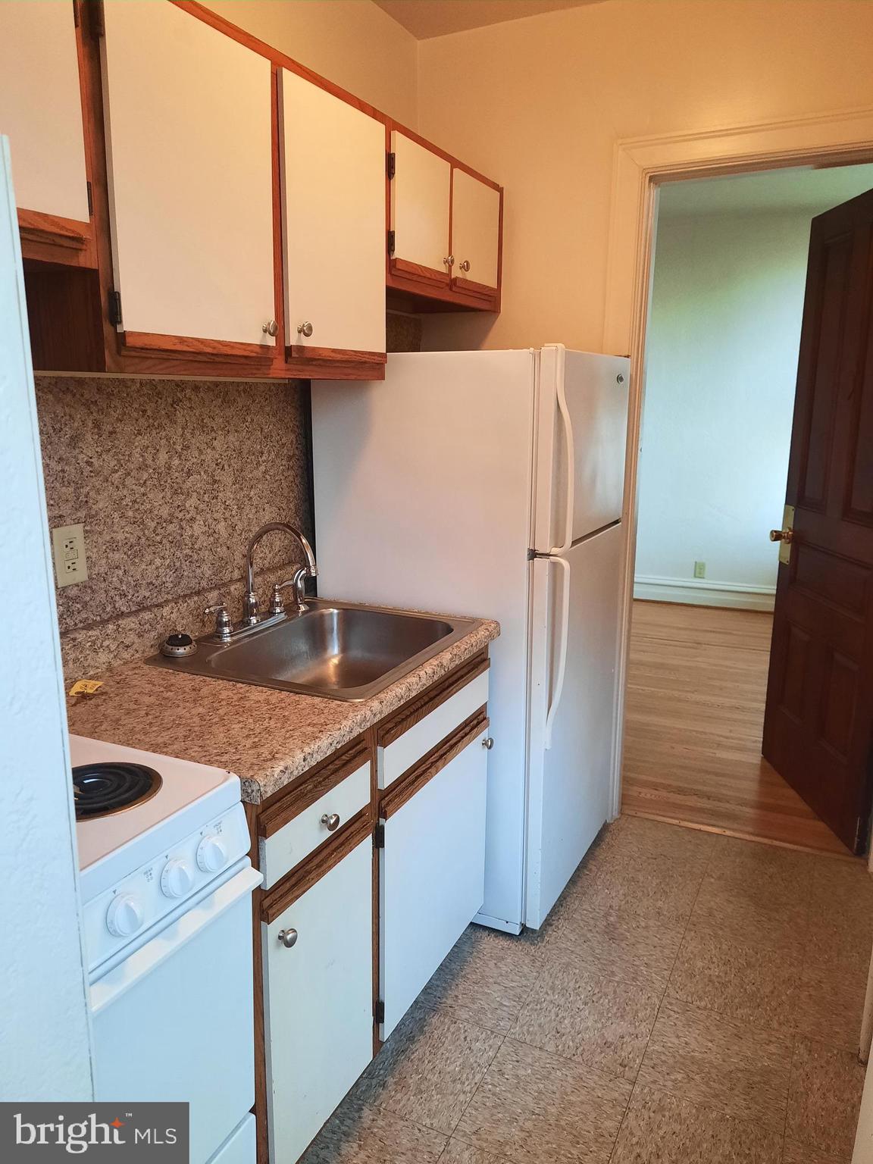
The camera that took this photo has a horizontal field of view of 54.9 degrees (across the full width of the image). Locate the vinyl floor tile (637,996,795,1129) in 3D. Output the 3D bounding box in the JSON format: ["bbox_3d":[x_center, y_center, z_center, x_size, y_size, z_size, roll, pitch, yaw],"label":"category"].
[{"bbox_3d":[0.639,1.082,1.908,0.305,0.004,0.305,6,14,26],"label":"vinyl floor tile"}]

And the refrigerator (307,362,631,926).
[{"bbox_3d":[0.143,0.115,2.586,0.750,1.590,0.700,6,14,26],"label":"refrigerator"}]

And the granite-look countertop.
[{"bbox_3d":[-0.332,0.191,1.809,0.635,0.042,0.985,6,14,26],"label":"granite-look countertop"}]

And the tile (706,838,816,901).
[{"bbox_3d":[1.042,0.906,2.705,0.305,0.004,0.297,6,14,26],"label":"tile"}]

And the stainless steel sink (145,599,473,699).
[{"bbox_3d":[-0.257,0.223,2.030,0.538,0.180,0.635,6,14,25],"label":"stainless steel sink"}]

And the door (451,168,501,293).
[{"bbox_3d":[0.118,-1.060,2.556,0.028,0.299,0.323,6,14,25],"label":"door"}]

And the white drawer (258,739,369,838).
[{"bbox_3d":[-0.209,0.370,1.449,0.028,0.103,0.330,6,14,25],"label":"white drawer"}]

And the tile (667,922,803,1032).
[{"bbox_3d":[0.781,1.030,2.195,0.305,0.008,0.305,6,14,25],"label":"tile"}]

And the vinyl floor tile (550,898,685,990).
[{"bbox_3d":[0.508,1.000,2.325,0.305,0.008,0.305,6,14,25],"label":"vinyl floor tile"}]

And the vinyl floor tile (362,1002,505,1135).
[{"bbox_3d":[-0.042,1.083,1.904,0.305,0.004,0.305,6,14,26],"label":"vinyl floor tile"}]

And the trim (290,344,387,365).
[{"bbox_3d":[-0.220,-0.514,1.908,0.025,0.027,0.415,6,14,25],"label":"trim"}]

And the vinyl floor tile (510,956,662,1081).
[{"bbox_3d":[0.366,1.053,2.039,0.305,0.004,0.305,6,14,26],"label":"vinyl floor tile"}]

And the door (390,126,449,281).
[{"bbox_3d":[-0.040,-0.976,2.232,0.020,0.324,0.313,7,14,25],"label":"door"}]

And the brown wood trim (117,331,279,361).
[{"bbox_3d":[-0.421,-0.426,1.538,0.022,0.037,0.405,6,14,26],"label":"brown wood trim"}]

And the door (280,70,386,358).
[{"bbox_3d":[-0.221,-0.784,1.867,0.025,0.532,0.405,6,14,25],"label":"door"}]

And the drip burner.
[{"bbox_3d":[-0.493,0.305,1.209,0.191,0.030,0.191,6,14,26],"label":"drip burner"}]

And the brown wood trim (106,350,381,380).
[{"bbox_3d":[-0.332,-0.447,1.745,0.025,0.040,0.895,6,14,25],"label":"brown wood trim"}]

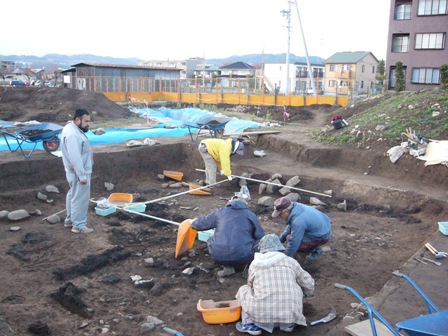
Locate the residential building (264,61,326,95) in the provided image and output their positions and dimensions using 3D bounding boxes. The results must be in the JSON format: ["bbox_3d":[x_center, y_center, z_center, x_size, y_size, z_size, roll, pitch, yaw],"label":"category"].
[{"bbox_3d":[14.301,-18.361,93.861,7.400,6.300,13.500,10,15,35],"label":"residential building"}]

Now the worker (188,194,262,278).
[{"bbox_3d":[0.048,0.741,5.249,0.800,0.870,0.740,2,13,8],"label":"worker"}]

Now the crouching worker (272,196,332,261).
[{"bbox_3d":[0.989,0.704,5.672,0.740,0.760,0.520,-3,11,-22],"label":"crouching worker"}]

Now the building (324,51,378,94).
[{"bbox_3d":[24.684,-18.056,86.594,6.700,7.700,8.600,11,14,43],"label":"building"}]

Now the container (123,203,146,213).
[{"bbox_3d":[-1.432,0.656,7.344,0.340,0.085,0.240,0,13,-2],"label":"container"}]

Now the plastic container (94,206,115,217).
[{"bbox_3d":[-1.884,0.673,7.247,0.250,0.085,0.320,8,15,31],"label":"plastic container"}]

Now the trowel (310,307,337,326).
[{"bbox_3d":[0.936,1.388,4.254,0.330,0.050,0.080,-11,17,-42],"label":"trowel"}]

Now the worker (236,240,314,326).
[{"bbox_3d":[0.475,0.990,4.156,0.680,0.860,0.720,1,13,3],"label":"worker"}]

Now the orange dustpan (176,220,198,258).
[{"bbox_3d":[-0.417,0.874,5.587,0.135,0.430,0.345,15,16,25],"label":"orange dustpan"}]

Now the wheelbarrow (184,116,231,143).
[{"bbox_3d":[-0.430,-0.960,11.489,0.640,0.640,1.270,10,16,37],"label":"wheelbarrow"}]

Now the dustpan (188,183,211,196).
[{"bbox_3d":[-0.444,0.380,8.459,0.420,0.150,0.360,2,13,5],"label":"dustpan"}]

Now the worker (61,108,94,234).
[{"bbox_3d":[-2.035,0.050,6.285,0.440,1.720,0.540,2,10,3],"label":"worker"}]

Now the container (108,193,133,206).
[{"bbox_3d":[-1.797,0.562,7.881,0.420,0.145,0.380,0,11,-7],"label":"container"}]

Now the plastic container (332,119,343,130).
[{"bbox_3d":[3.664,-1.395,14.600,0.280,0.300,0.260,-9,11,13],"label":"plastic container"}]

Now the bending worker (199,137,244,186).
[{"bbox_3d":[-0.044,-0.107,9.316,0.920,0.990,0.520,1,10,0],"label":"bending worker"}]

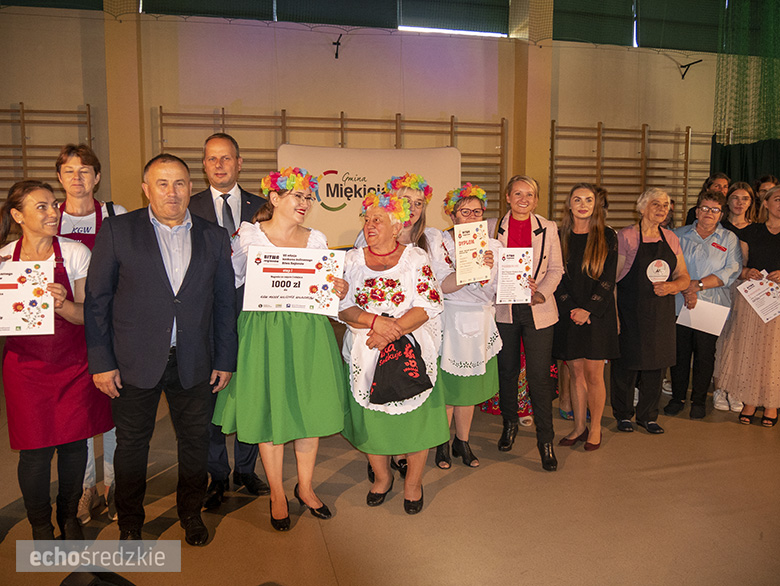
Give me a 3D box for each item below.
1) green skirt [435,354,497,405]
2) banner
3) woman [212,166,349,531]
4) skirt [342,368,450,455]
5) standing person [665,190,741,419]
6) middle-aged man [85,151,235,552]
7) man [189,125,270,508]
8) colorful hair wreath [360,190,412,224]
[{"bbox_3d":[0.430,0.345,3.692,0.430,0.540,0.380,-1,7,-5],"label":"green skirt"},{"bbox_3d":[-0.265,-0.721,8.174,2.360,2.330,0.450,-2,7,-12],"label":"banner"},{"bbox_3d":[-0.523,0.247,3.043,0.600,1.677,0.500,-2,7,-15],"label":"woman"},{"bbox_3d":[0.033,0.463,3.206,0.500,0.570,0.420,1,7,10],"label":"skirt"},{"bbox_3d":[2.306,0.069,4.659,0.530,1.631,0.360,3,8,22],"label":"standing person"},{"bbox_3d":[-1.033,0.252,2.841,0.650,1.717,0.360,-3,8,-24],"label":"middle-aged man"},{"bbox_3d":[-0.841,0.130,3.249,0.540,1.858,0.360,-2,7,-16],"label":"man"},{"bbox_3d":[-0.022,-0.412,3.036,0.235,0.100,0.230,18,7,-2],"label":"colorful hair wreath"}]

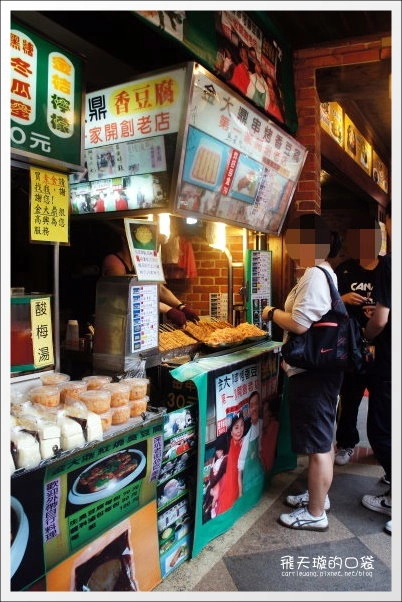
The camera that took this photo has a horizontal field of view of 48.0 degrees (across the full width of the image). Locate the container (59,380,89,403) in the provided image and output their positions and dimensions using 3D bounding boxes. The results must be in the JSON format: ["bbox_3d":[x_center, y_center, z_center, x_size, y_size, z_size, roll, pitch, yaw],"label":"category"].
[{"bbox_3d":[-0.507,0.367,1.804,0.122,0.067,0.122,2,3,31],"label":"container"}]

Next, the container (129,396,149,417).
[{"bbox_3d":[-0.272,0.432,1.860,0.122,0.067,0.122,0,3,0],"label":"container"}]

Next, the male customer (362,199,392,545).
[{"bbox_3d":[1.123,0.347,2.580,0.450,1.770,0.500,1,3,21],"label":"male customer"}]

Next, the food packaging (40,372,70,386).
[{"bbox_3d":[-0.680,0.392,2.112,0.131,0.078,0.131,2,3,32],"label":"food packaging"}]

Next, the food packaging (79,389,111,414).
[{"bbox_3d":[-0.432,0.409,1.843,0.131,0.078,0.131,0,3,0],"label":"food packaging"}]

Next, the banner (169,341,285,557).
[{"bbox_3d":[0.235,0.751,2.721,0.180,0.900,1.200,2,3,32],"label":"banner"}]

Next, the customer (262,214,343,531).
[{"bbox_3d":[0.576,0.383,2.562,0.450,1.700,0.500,1,3,18],"label":"customer"}]

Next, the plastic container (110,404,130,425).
[{"bbox_3d":[-0.366,0.482,1.956,0.131,0.078,0.131,0,3,0],"label":"plastic container"}]

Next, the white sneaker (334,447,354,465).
[{"bbox_3d":[1.097,1.140,3.441,0.100,0.105,0.275,2,3,30],"label":"white sneaker"}]

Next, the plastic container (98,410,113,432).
[{"bbox_3d":[-0.389,0.441,1.671,0.122,0.067,0.122,2,3,31],"label":"plastic container"}]

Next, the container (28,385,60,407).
[{"bbox_3d":[-0.654,0.407,1.893,0.131,0.078,0.131,0,3,0],"label":"container"}]

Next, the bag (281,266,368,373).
[{"bbox_3d":[0.628,0.075,2.317,0.440,0.540,0.210,0,3,9],"label":"bag"}]

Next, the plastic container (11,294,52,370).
[{"bbox_3d":[-0.930,0.138,2.250,0.270,0.355,0.310,2,3,32],"label":"plastic container"}]

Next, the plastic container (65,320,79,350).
[{"bbox_3d":[-0.803,0.214,2.800,0.088,0.187,0.088,2,3,31],"label":"plastic container"}]

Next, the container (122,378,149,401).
[{"bbox_3d":[-0.302,0.399,2.052,0.131,0.078,0.131,0,3,0],"label":"container"}]

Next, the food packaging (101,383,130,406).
[{"bbox_3d":[-0.333,0.371,1.758,0.122,0.067,0.122,0,3,0],"label":"food packaging"}]

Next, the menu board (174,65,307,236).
[{"bbox_3d":[0.242,-0.693,2.433,0.070,0.577,1.371,20,12,29],"label":"menu board"}]

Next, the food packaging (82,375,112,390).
[{"bbox_3d":[-0.475,0.398,2.072,0.131,0.078,0.131,2,3,32],"label":"food packaging"}]

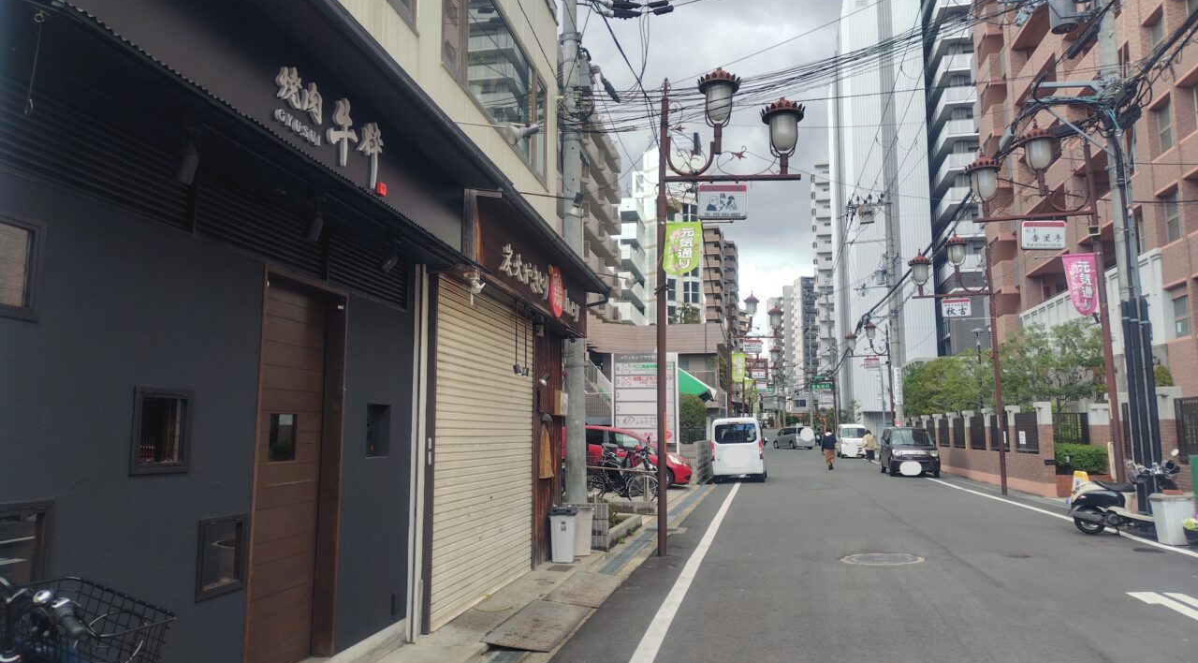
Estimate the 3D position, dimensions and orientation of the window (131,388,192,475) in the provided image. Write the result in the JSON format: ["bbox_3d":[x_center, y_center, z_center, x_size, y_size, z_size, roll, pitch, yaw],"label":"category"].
[{"bbox_3d":[-1.842,0.424,3.363,0.080,0.356,0.336,-2,-8,11],"label":"window"}]

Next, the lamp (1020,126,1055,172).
[{"bbox_3d":[6.752,-2.830,12.250,0.490,0.780,0.490,-2,-7,12],"label":"lamp"}]

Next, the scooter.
[{"bbox_3d":[7.635,2.347,11.461,1.660,1.150,0.660,-3,-8,20],"label":"scooter"}]

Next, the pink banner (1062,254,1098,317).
[{"bbox_3d":[7.526,-0.720,12.410,0.479,0.999,0.100,-2,-8,12],"label":"pink banner"}]

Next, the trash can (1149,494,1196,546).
[{"bbox_3d":[7.580,2.457,10.468,0.420,0.630,0.400,-2,-7,12],"label":"trash can"}]

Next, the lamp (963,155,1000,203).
[{"bbox_3d":[6.225,-2.497,12.912,0.500,0.770,0.500,-2,-8,12],"label":"lamp"}]

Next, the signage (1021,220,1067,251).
[{"bbox_3d":[7.052,-1.518,12.612,0.645,0.479,0.100,-2,-8,12],"label":"signage"}]

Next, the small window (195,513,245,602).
[{"bbox_3d":[-1.754,1.048,3.704,0.080,0.361,0.330,-2,-8,11],"label":"small window"}]

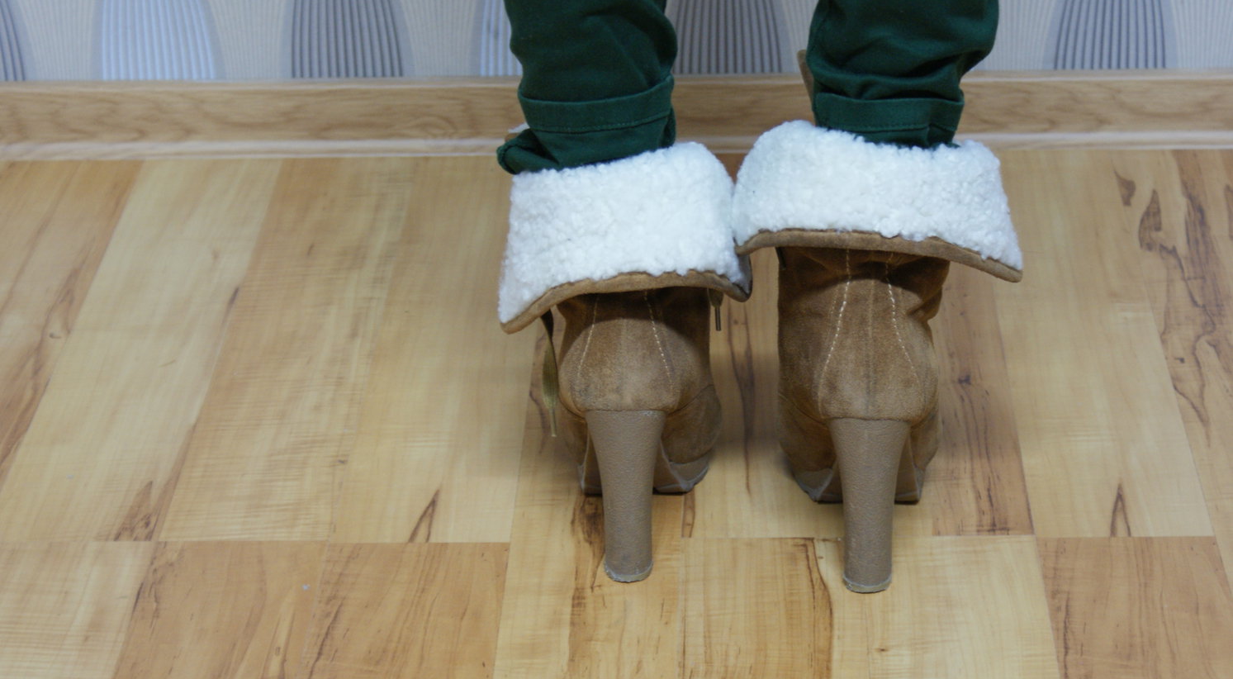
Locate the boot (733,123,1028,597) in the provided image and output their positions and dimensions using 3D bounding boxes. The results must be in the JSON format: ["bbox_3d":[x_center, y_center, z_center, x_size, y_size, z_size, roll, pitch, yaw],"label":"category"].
[{"bbox_3d":[0.135,-0.021,1.655,0.148,0.252,0.244,0,27,2],"label":"boot"}]

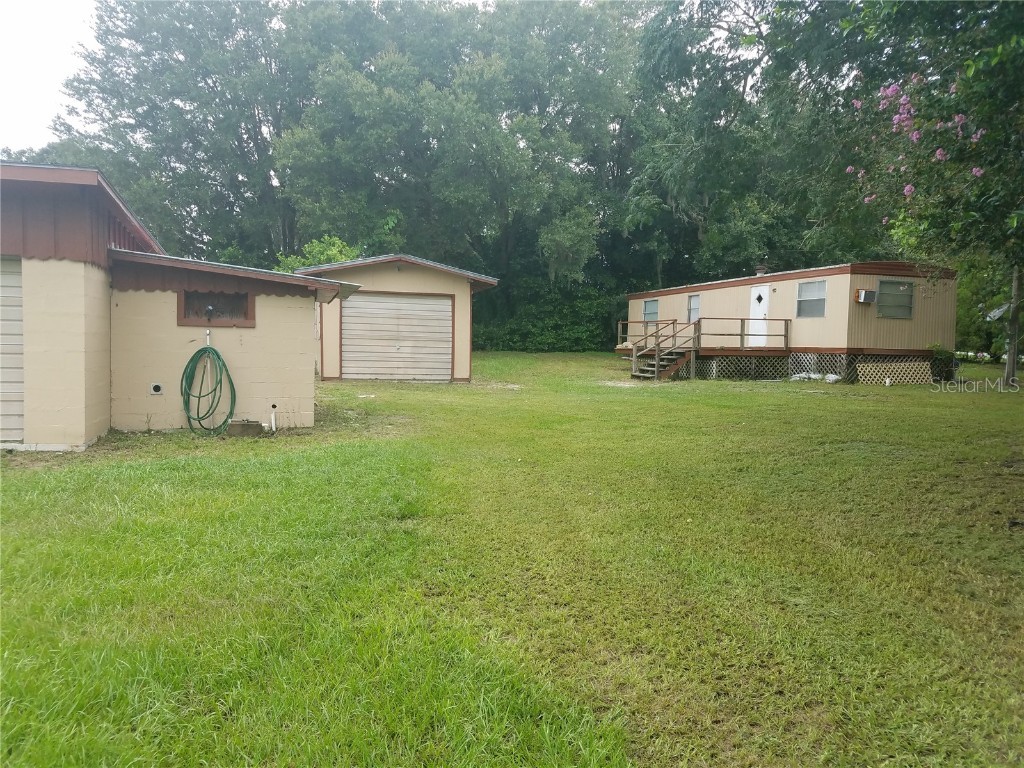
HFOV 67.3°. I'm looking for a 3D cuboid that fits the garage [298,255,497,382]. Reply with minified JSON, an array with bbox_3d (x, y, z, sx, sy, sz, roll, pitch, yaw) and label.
[{"bbox_3d":[-3.648,-1.764,21.796,4.890,3.093,6.700,1,3,-16],"label":"garage"}]

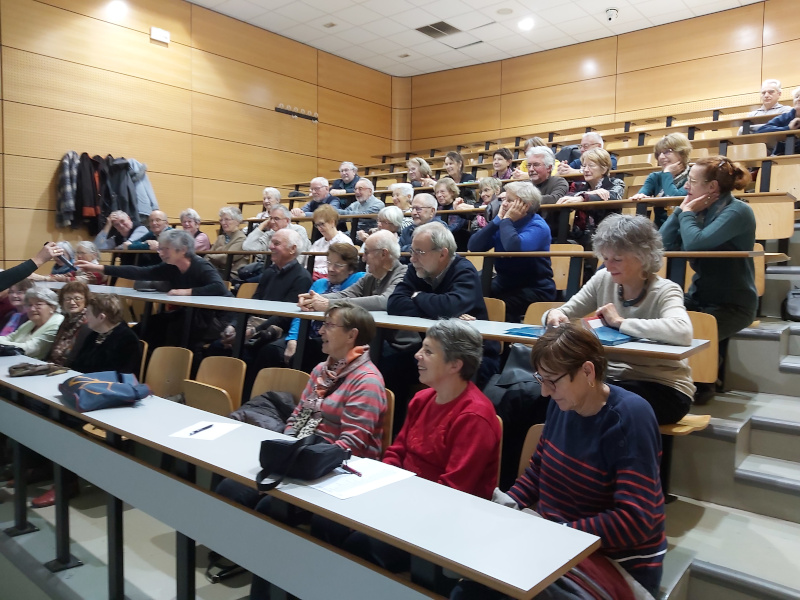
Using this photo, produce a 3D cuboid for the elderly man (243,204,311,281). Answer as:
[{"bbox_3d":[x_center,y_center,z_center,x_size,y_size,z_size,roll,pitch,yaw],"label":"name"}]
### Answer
[{"bbox_3d":[-1.125,-0.280,5.468,0.550,1.170,0.700,5,6,42],"label":"elderly man"}]

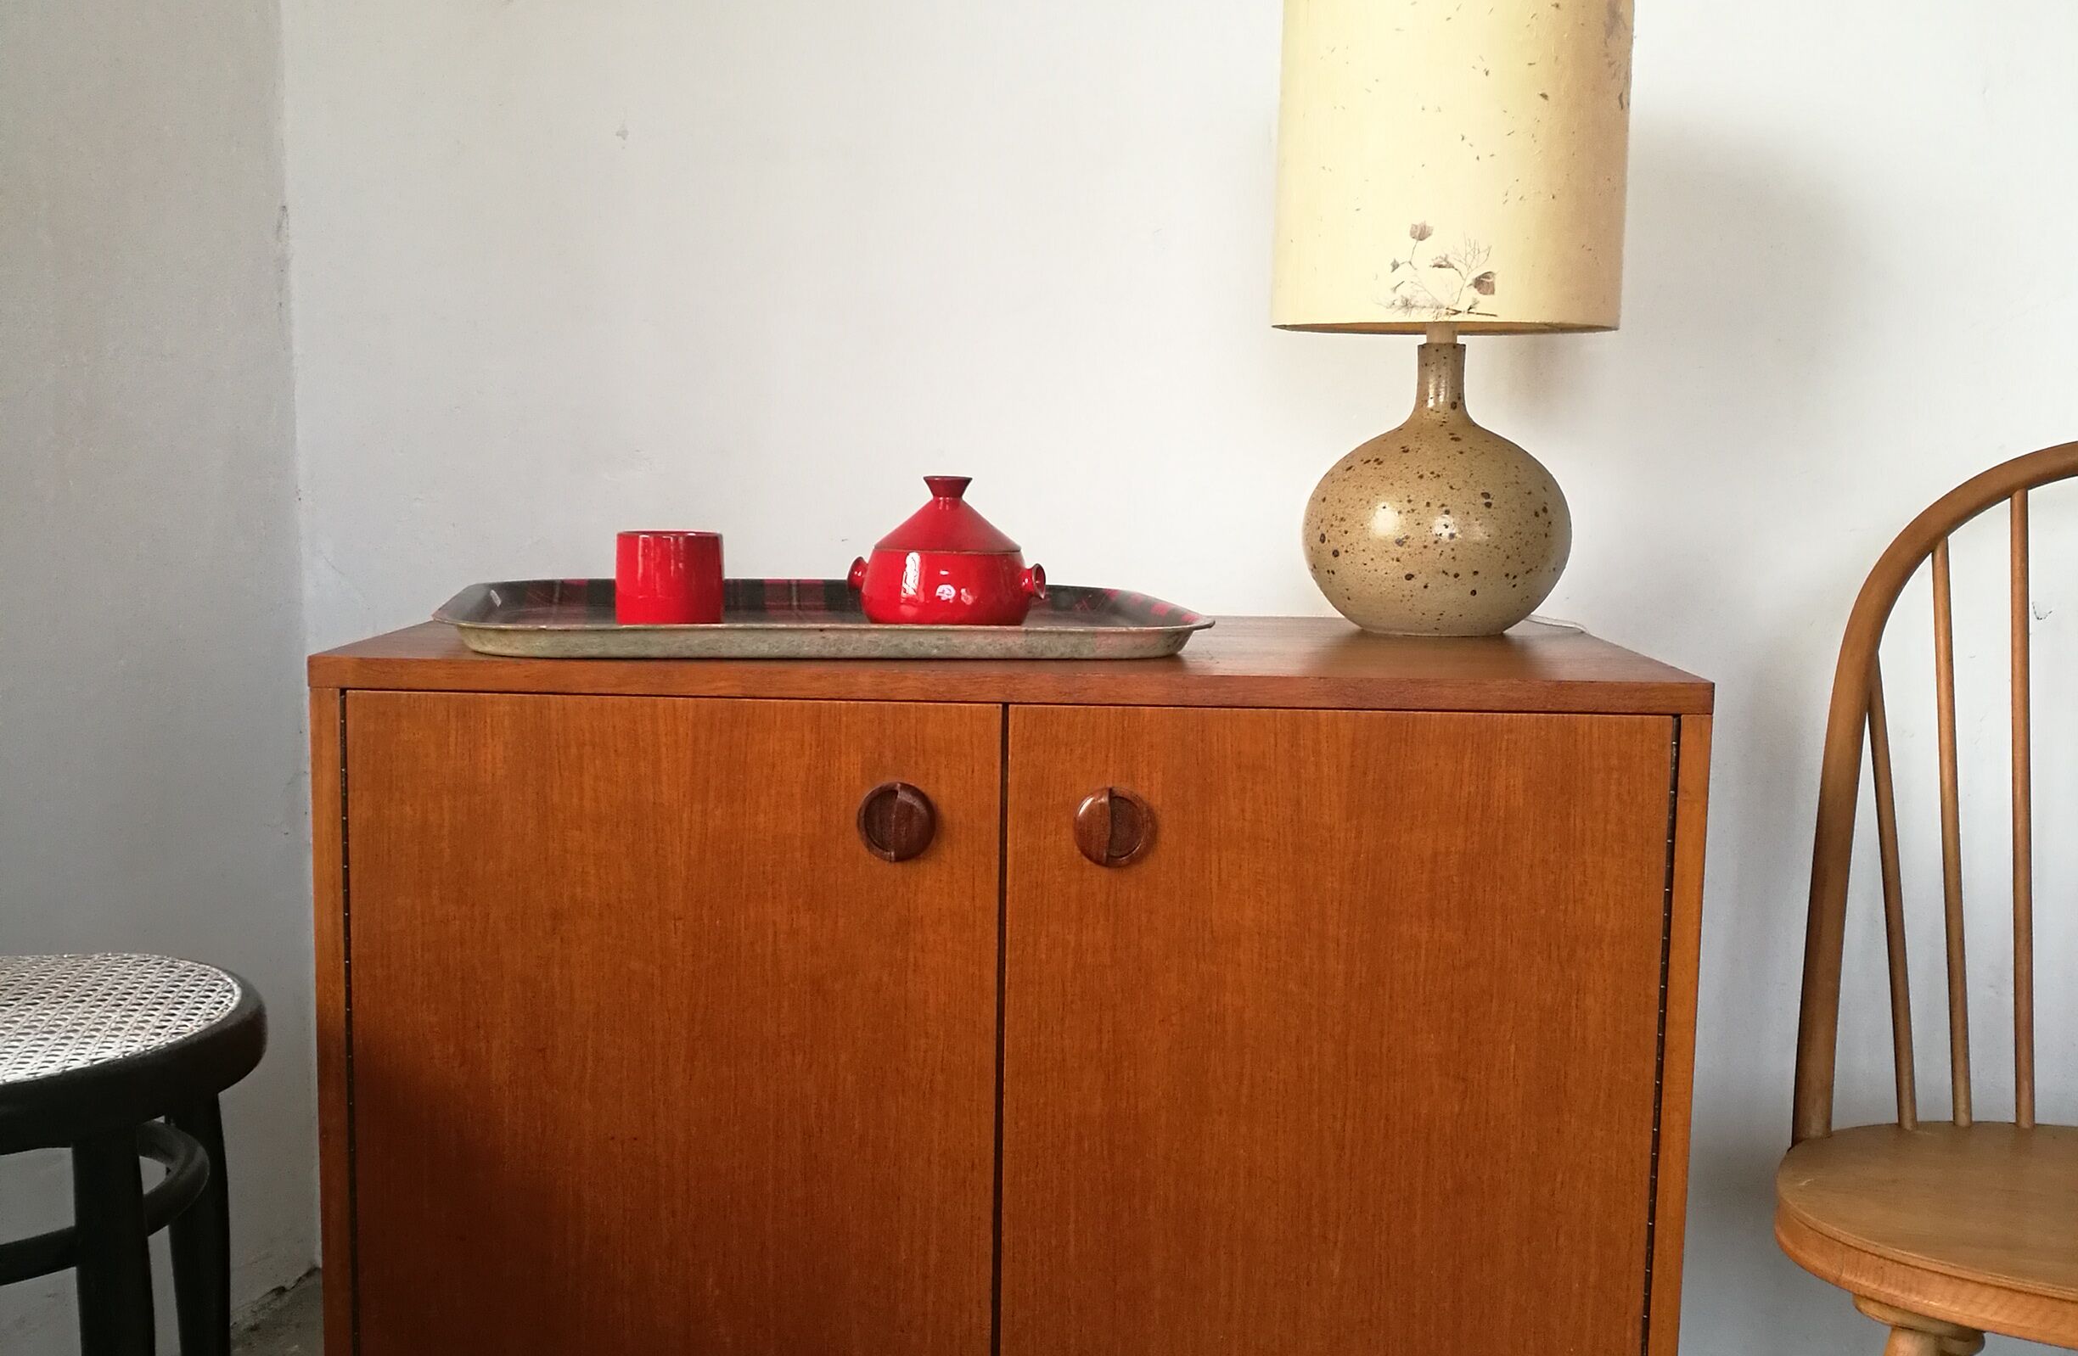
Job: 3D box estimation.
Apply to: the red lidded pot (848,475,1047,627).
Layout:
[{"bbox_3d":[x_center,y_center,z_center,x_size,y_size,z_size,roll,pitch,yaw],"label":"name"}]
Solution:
[{"bbox_3d":[-0.065,-0.088,1.557,0.143,0.110,0.121,3,7,20],"label":"red lidded pot"}]

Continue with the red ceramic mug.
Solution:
[{"bbox_3d":[-0.258,-0.066,1.512,0.075,0.070,0.075,1,7,0],"label":"red ceramic mug"}]

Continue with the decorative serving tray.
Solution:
[{"bbox_3d":[-0.157,-0.044,1.576,0.521,0.023,0.394,0,7,-8],"label":"decorative serving tray"}]

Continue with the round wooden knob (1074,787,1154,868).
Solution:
[{"bbox_3d":[0.047,0.094,1.354,0.049,0.049,0.020,1,7,1],"label":"round wooden knob"}]

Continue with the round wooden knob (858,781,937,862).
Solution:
[{"bbox_3d":[-0.089,0.090,1.356,0.049,0.049,0.020,1,7,1],"label":"round wooden knob"}]

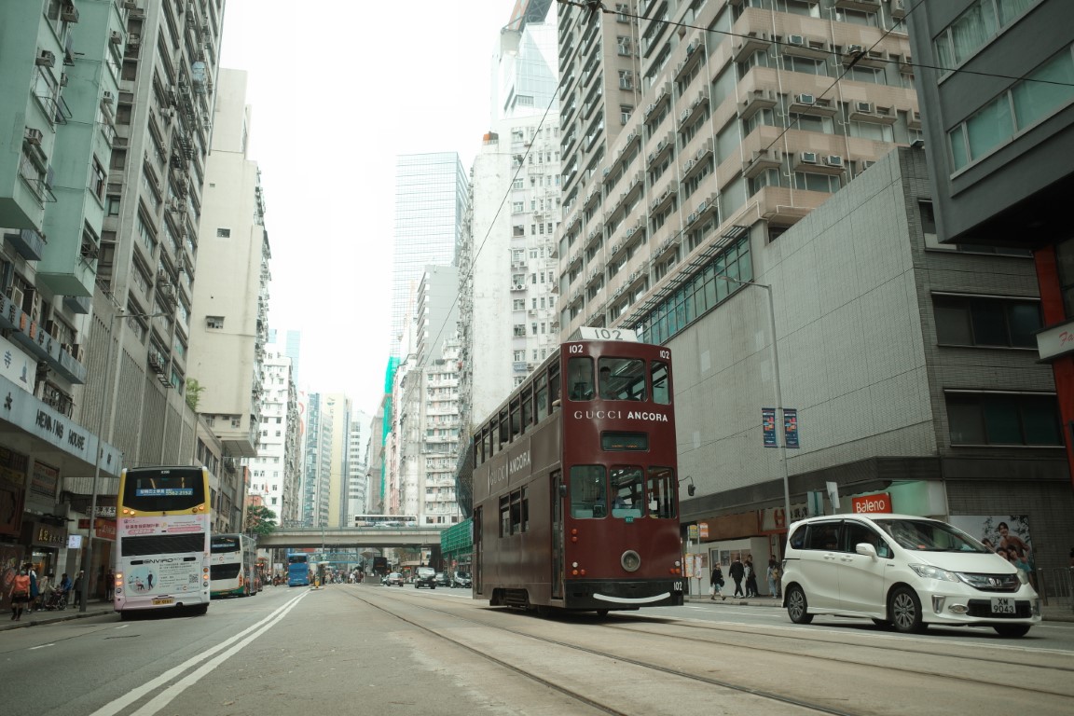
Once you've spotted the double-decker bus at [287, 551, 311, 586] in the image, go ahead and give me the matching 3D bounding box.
[{"bbox_3d":[-33.051,29.725,116.612,2.530,4.380,11.500,3,-15,-14],"label":"double-decker bus"}]

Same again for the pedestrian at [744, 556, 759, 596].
[{"bbox_3d":[9.018,9.125,35.018,0.500,1.710,0.500,-14,-20,40],"label":"pedestrian"}]

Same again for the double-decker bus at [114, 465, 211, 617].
[{"bbox_3d":[-13.522,6.891,30.102,2.550,4.420,11.800,2,-15,-24],"label":"double-decker bus"}]

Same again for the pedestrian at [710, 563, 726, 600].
[{"bbox_3d":[7.741,9.663,36.105,0.500,1.530,0.550,12,-20,-41],"label":"pedestrian"}]

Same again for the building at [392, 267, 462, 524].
[{"bbox_3d":[-25.462,16.048,195.091,13.000,71.000,32.000,3,-15,-14],"label":"building"}]

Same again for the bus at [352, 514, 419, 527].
[{"bbox_3d":[-29.606,33.128,163.480,12.000,4.400,2.500,3,-15,-14],"label":"bus"}]

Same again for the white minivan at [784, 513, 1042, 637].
[{"bbox_3d":[5.484,3.276,12.825,1.700,1.715,4.230,5,-16,-12],"label":"white minivan"}]

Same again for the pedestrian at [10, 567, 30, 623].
[{"bbox_3d":[-16.192,7.386,26.207,0.560,1.620,0.380,4,-16,-19],"label":"pedestrian"}]

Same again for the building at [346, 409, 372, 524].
[{"bbox_3d":[-80.469,62.948,378.185,11.000,77.020,13.000,2,-15,-11],"label":"building"}]

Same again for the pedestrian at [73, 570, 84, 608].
[{"bbox_3d":[-21.256,10.803,39.014,0.520,1.680,0.450,12,-20,-40],"label":"pedestrian"}]

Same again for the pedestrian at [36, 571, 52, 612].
[{"bbox_3d":[-20.262,9.598,34.455,0.500,1.580,0.450,-3,-15,6],"label":"pedestrian"}]

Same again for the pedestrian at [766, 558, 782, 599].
[{"bbox_3d":[9.912,9.216,35.006,0.460,1.610,0.500,9,-18,-34],"label":"pedestrian"}]

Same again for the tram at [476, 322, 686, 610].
[{"bbox_3d":[0.360,2.892,17.724,2.000,4.850,8.800,3,-15,-14],"label":"tram"}]

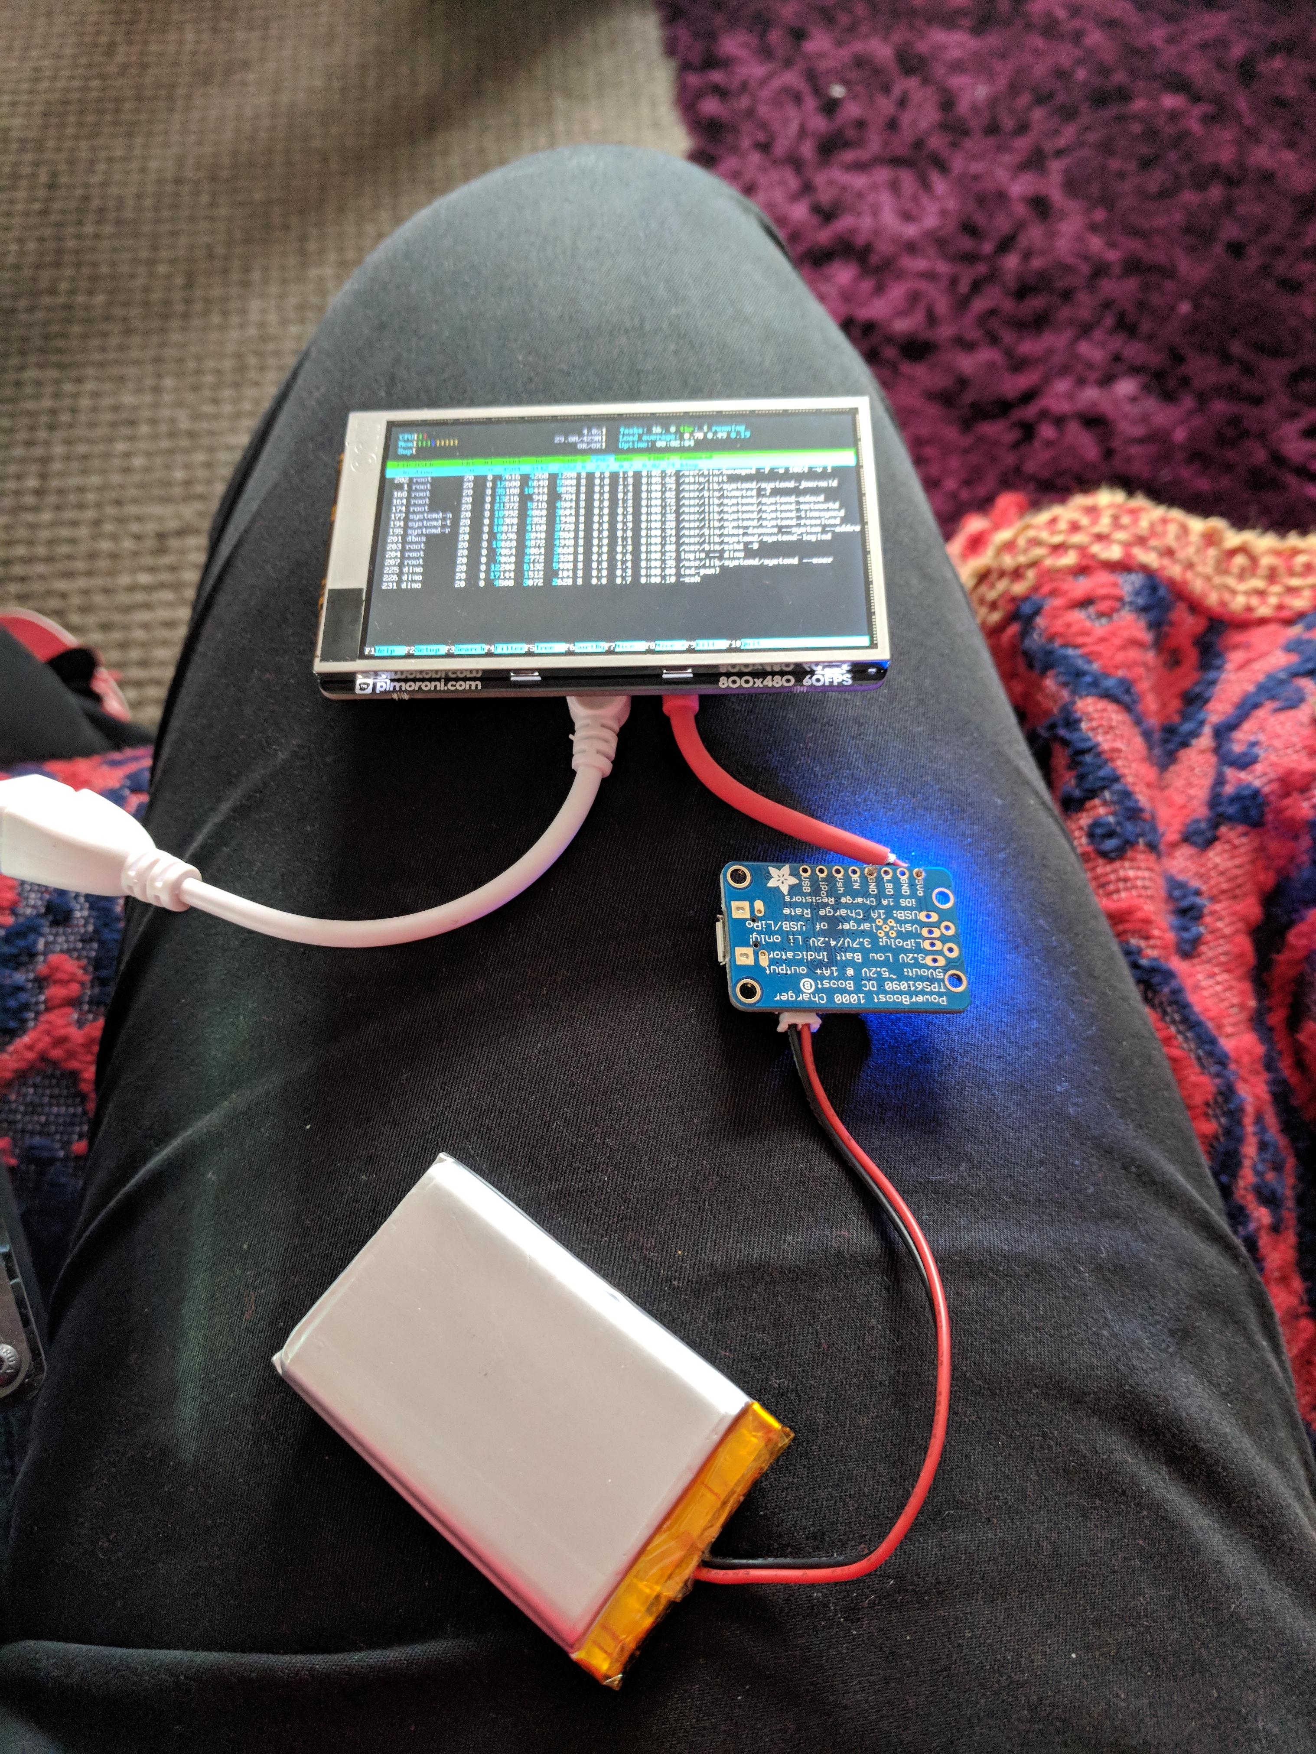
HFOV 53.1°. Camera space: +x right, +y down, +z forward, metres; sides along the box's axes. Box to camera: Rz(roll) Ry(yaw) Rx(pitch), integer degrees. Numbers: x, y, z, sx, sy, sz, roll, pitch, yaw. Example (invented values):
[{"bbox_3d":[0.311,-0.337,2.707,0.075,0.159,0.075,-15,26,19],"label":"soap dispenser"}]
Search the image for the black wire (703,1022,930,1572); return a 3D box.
[{"bbox_3d":[0.025,0.053,0.173,0.027,0.010,0.072,10,65,5],"label":"black wire"}]

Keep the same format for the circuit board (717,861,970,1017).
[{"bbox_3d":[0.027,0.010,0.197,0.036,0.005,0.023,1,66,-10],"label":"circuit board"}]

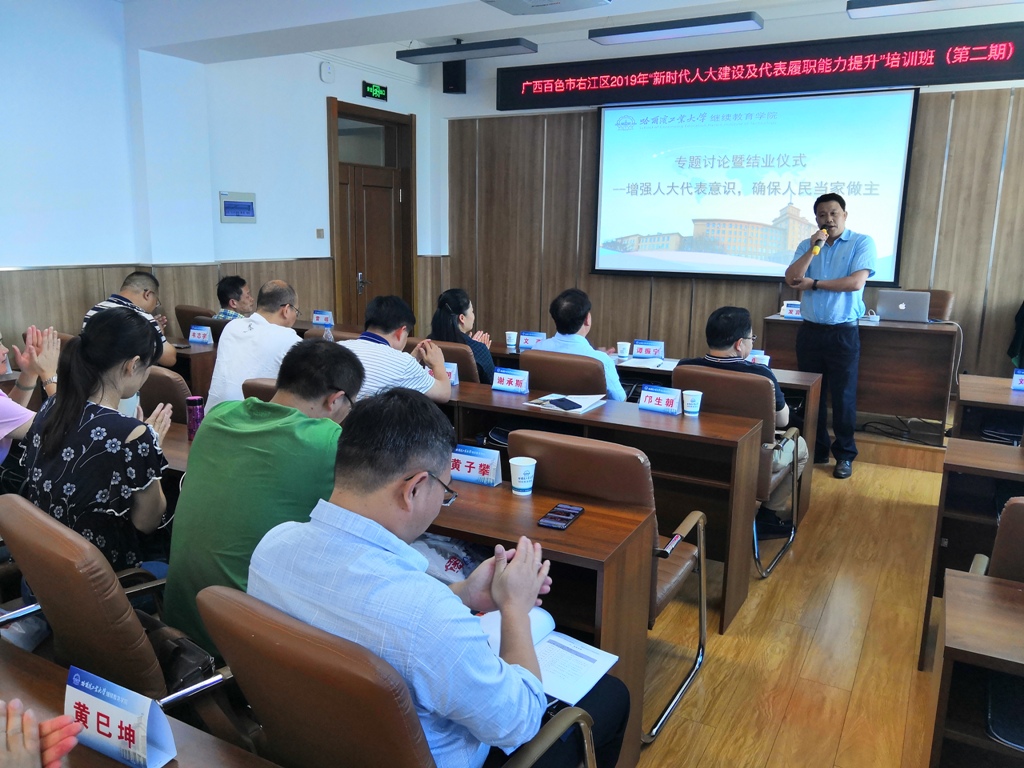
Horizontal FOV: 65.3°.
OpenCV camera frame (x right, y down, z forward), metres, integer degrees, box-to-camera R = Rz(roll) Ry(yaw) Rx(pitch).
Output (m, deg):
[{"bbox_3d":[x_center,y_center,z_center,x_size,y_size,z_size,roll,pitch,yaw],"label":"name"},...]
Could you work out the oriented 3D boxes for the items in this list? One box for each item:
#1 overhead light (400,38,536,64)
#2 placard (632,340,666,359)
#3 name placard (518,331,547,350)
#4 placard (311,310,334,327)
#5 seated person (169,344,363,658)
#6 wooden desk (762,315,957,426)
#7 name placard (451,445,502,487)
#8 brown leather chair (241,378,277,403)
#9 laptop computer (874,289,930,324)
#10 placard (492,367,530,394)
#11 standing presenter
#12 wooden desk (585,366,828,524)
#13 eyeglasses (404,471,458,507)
[{"bbox_3d":[-0.377,-2.700,6.492,1.170,0.065,0.260,7,13,28],"label":"overhead light"},{"bbox_3d":[0.799,-0.196,4.653,0.175,0.104,0.060,5,12,20],"label":"placard"},{"bbox_3d":[0.144,-0.266,4.900,0.189,0.096,0.050,7,13,27],"label":"name placard"},{"bbox_3d":[-1.379,-0.488,5.897,0.189,0.096,0.050,7,13,27],"label":"placard"},{"bbox_3d":[-0.558,0.488,2.022,0.520,1.240,0.740,10,14,38],"label":"seated person"},{"bbox_3d":[2.344,-0.069,5.439,1.142,0.725,0.646,7,13,27],"label":"wooden desk"},{"bbox_3d":[-0.114,0.236,2.373,0.175,0.104,0.058,7,13,28],"label":"name placard"},{"bbox_3d":[-0.676,0.397,3.281,0.566,0.914,0.646,7,13,27],"label":"brown leather chair"},{"bbox_3d":[2.653,-0.531,5.393,0.323,0.211,0.288,7,13,27],"label":"laptop computer"},{"bbox_3d":[-0.004,-0.016,3.669,0.180,0.103,0.060,8,13,32],"label":"placard"},{"bbox_3d":[1.942,-0.306,4.965,0.526,1.714,0.397,7,13,27],"label":"standing presenter"},{"bbox_3d":[1.030,0.286,4.450,1.200,0.756,0.410,7,13,28],"label":"wooden desk"},{"bbox_3d":[-0.183,0.167,1.359,0.139,0.045,0.144,7,-23,27],"label":"eyeglasses"}]

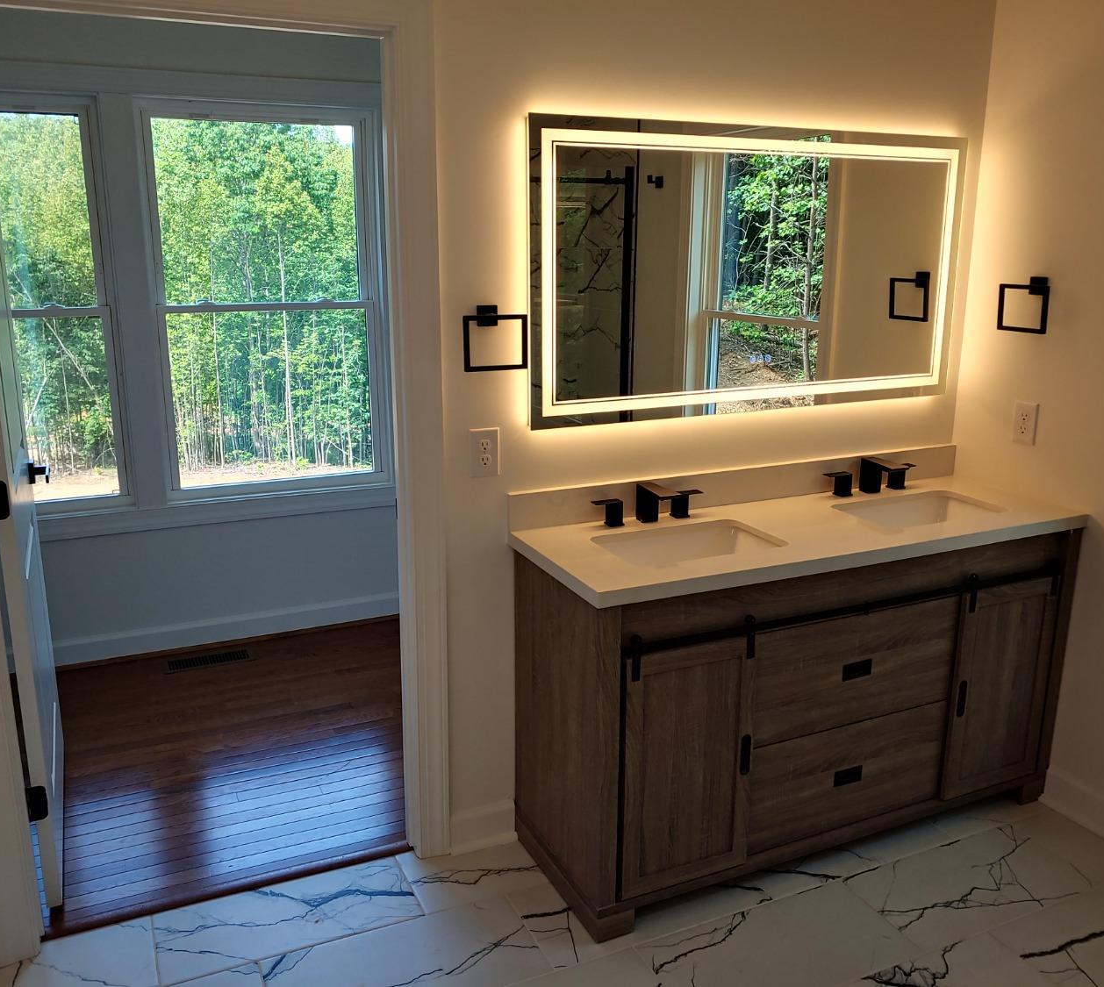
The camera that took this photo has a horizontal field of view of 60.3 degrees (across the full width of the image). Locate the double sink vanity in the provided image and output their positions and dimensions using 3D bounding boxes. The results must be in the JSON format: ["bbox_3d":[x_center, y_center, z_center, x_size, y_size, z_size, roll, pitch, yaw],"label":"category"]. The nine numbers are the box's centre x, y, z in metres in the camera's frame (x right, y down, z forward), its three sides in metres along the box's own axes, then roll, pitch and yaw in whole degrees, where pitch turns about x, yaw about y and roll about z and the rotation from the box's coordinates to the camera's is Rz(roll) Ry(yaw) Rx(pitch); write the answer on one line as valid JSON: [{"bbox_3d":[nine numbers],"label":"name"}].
[{"bbox_3d":[0.694,0.461,2.670,1.549,0.998,0.508,-6,15,-24],"label":"double sink vanity"}]

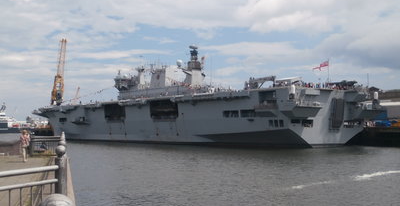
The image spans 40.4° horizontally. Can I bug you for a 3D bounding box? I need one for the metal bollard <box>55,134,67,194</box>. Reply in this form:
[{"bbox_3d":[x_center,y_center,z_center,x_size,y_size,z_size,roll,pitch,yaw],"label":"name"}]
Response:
[{"bbox_3d":[-2.020,1.193,7.900,0.172,1.460,0.172,0,-2,0],"label":"metal bollard"}]

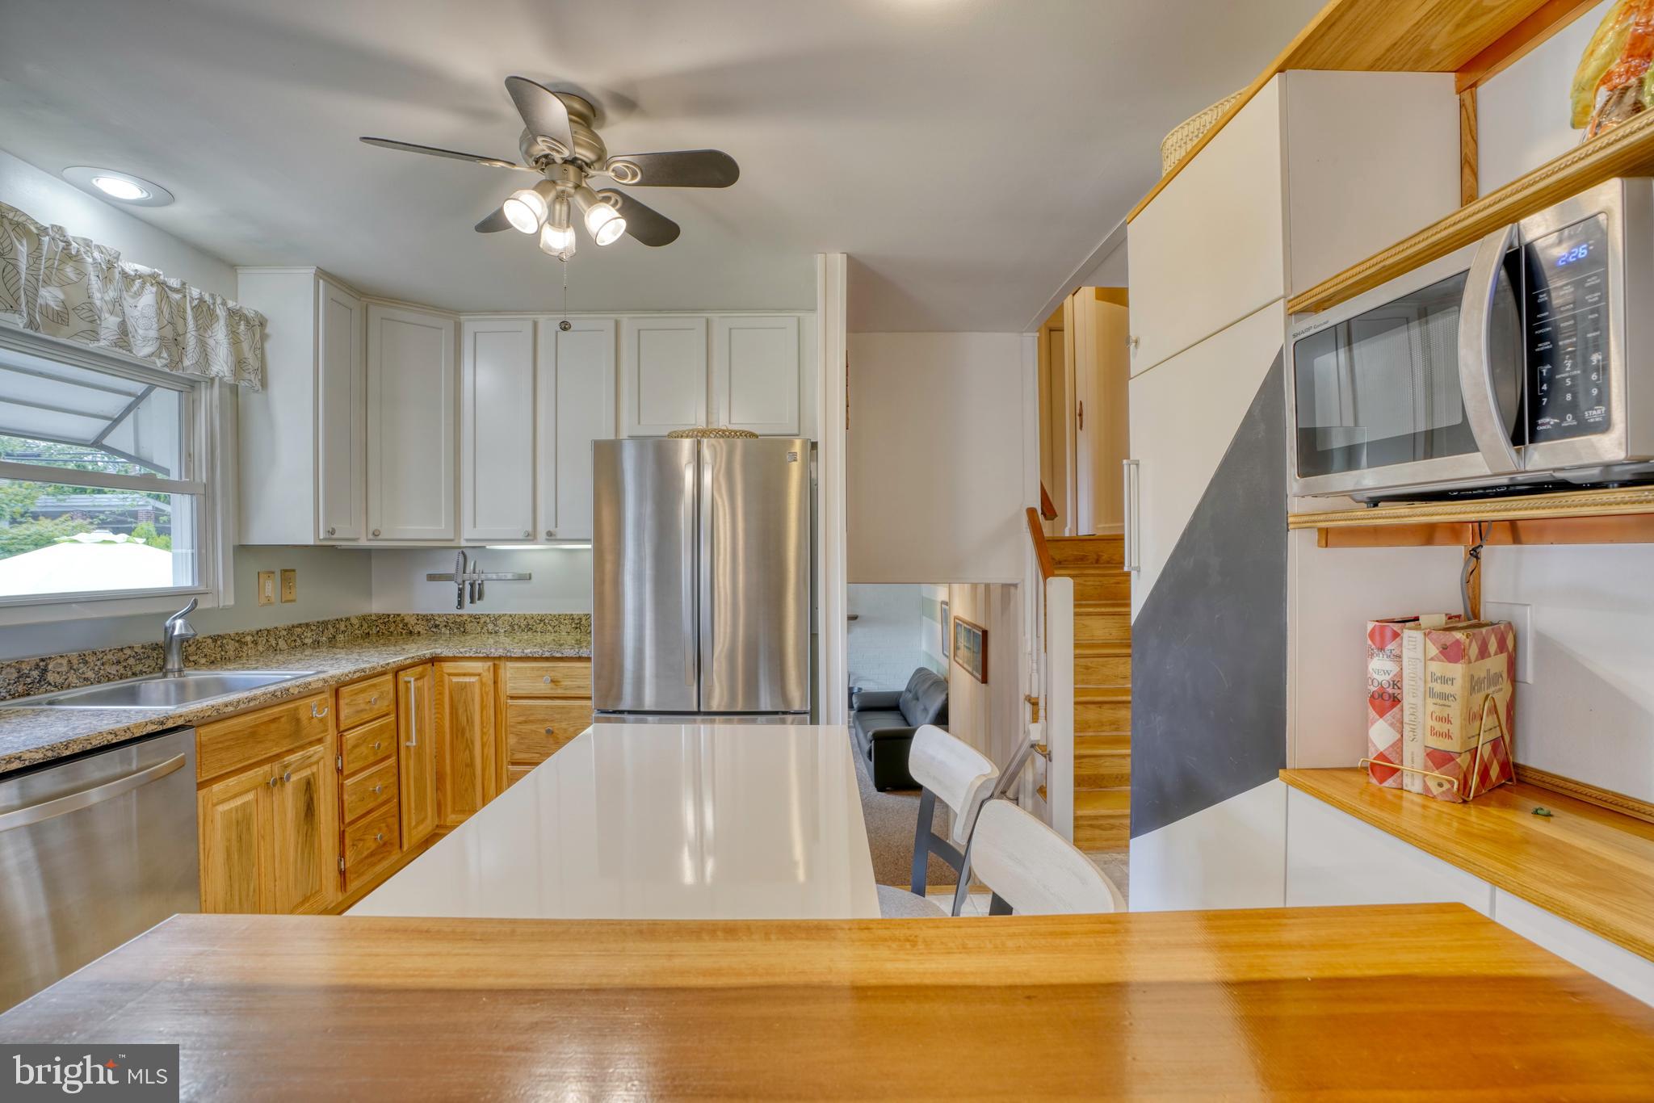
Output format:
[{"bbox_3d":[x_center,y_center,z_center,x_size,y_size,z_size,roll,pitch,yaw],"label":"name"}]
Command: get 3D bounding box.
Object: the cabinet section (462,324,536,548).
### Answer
[{"bbox_3d":[-1.518,-0.560,3.569,0.345,1.025,0.330,0,0,1],"label":"cabinet section"}]

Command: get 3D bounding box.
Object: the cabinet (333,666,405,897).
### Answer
[{"bbox_3d":[-2.045,0.878,2.830,0.590,0.800,0.380,0,0,3],"label":"cabinet"}]

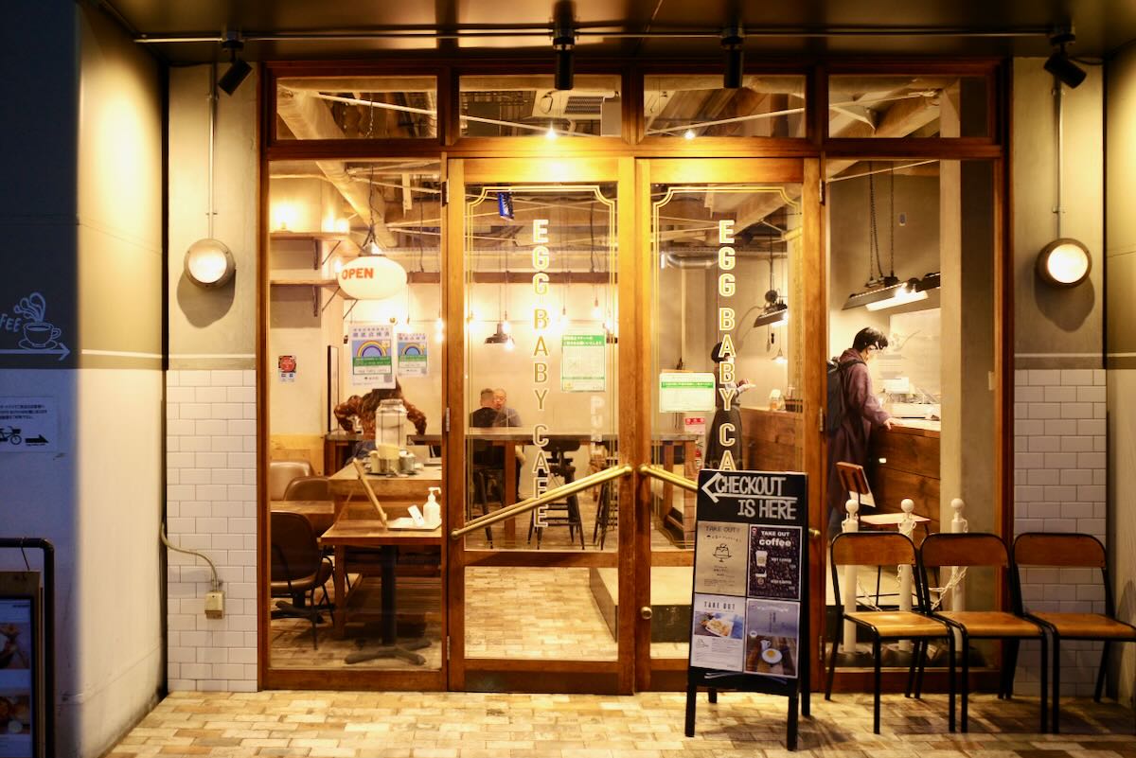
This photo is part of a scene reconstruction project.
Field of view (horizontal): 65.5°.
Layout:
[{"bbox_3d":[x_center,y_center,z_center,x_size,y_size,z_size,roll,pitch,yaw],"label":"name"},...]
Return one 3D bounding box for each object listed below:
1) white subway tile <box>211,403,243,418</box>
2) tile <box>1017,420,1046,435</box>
[{"bbox_3d":[-1.629,0.152,4.229,0.149,0.075,0.010,0,0,1],"label":"white subway tile"},{"bbox_3d":[2.162,0.228,4.140,0.143,0.075,0.010,0,0,1],"label":"tile"}]

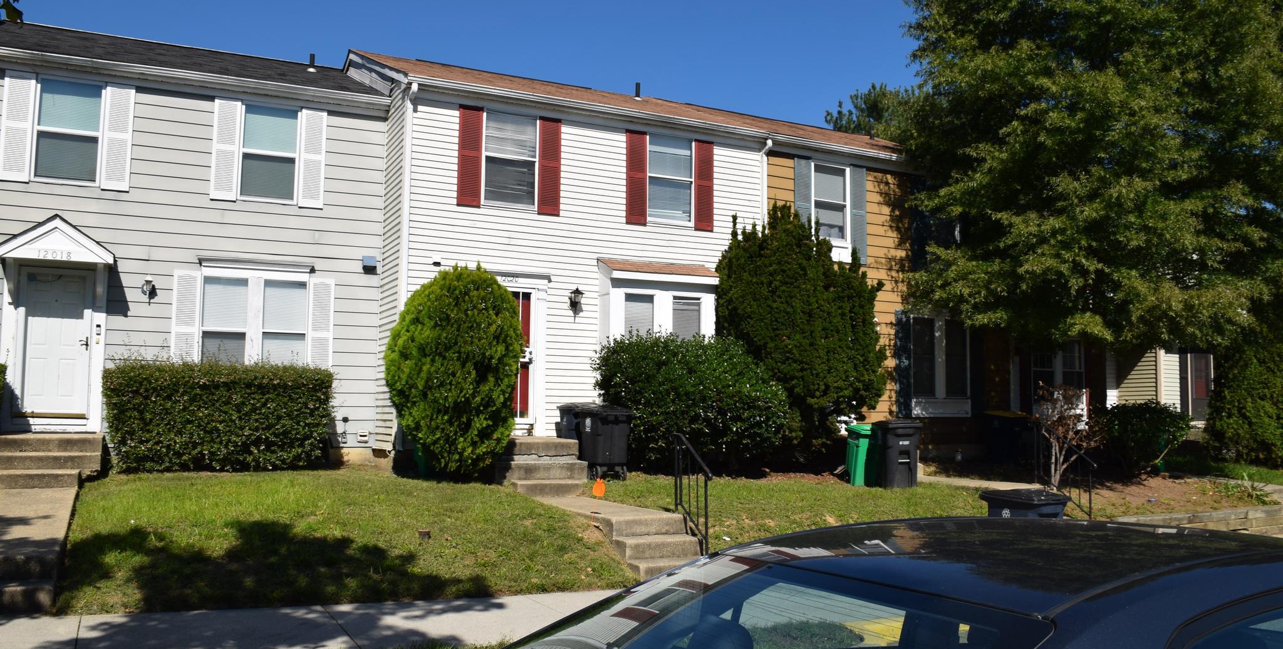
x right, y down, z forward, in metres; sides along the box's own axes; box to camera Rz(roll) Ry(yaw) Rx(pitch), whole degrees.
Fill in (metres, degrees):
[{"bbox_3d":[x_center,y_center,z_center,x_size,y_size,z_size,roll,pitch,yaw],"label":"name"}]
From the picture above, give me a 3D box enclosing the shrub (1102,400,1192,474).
[{"bbox_3d":[9.063,2.043,17.363,1.500,1.320,1.400,3,-6,-25],"label":"shrub"}]

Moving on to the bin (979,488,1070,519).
[{"bbox_3d":[3.706,2.173,9.300,0.560,1.050,0.650,4,-7,-33],"label":"bin"}]

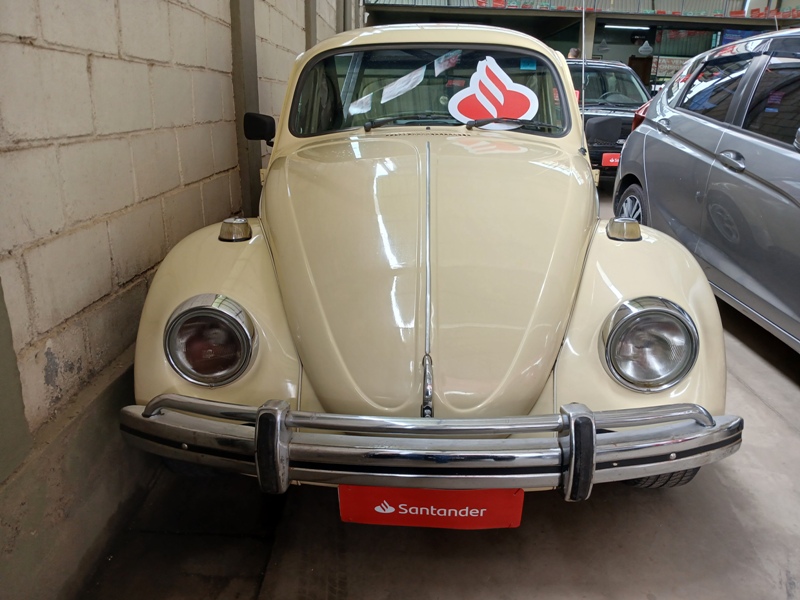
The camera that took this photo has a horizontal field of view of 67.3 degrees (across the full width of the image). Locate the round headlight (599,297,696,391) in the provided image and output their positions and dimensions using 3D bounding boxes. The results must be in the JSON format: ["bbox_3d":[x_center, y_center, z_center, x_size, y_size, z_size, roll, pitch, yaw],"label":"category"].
[{"bbox_3d":[0.556,0.099,1.340,0.210,0.205,0.100,1,18,2],"label":"round headlight"}]

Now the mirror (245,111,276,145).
[{"bbox_3d":[-0.573,-0.701,2.470,0.135,0.140,0.090,1,18,2],"label":"mirror"}]

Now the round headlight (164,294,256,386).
[{"bbox_3d":[-0.434,0.093,1.375,0.210,0.205,0.100,1,18,2],"label":"round headlight"}]

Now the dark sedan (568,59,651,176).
[{"bbox_3d":[2.390,-2.395,8.060,1.680,1.520,4.100,2,18,3],"label":"dark sedan"}]

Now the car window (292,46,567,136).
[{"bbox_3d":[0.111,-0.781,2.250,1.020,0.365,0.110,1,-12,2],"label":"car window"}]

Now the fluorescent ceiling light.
[{"bbox_3d":[5.868,-7.029,15.500,1.200,0.080,0.100,1,18,1],"label":"fluorescent ceiling light"}]

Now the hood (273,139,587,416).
[{"bbox_3d":[0.082,-0.167,1.720,1.100,0.550,1.050,1,18,2],"label":"hood"}]

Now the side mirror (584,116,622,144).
[{"bbox_3d":[0.823,-0.685,2.430,0.145,0.125,0.090,1,18,2],"label":"side mirror"}]

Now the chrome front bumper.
[{"bbox_3d":[0.065,0.279,1.300,1.430,0.220,0.220,1,18,2],"label":"chrome front bumper"}]

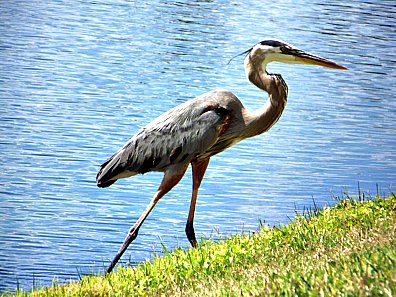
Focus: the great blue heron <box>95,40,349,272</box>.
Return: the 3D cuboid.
[{"bbox_3d":[0.067,0.034,11.100,0.700,0.670,0.200,1,8,6],"label":"great blue heron"}]

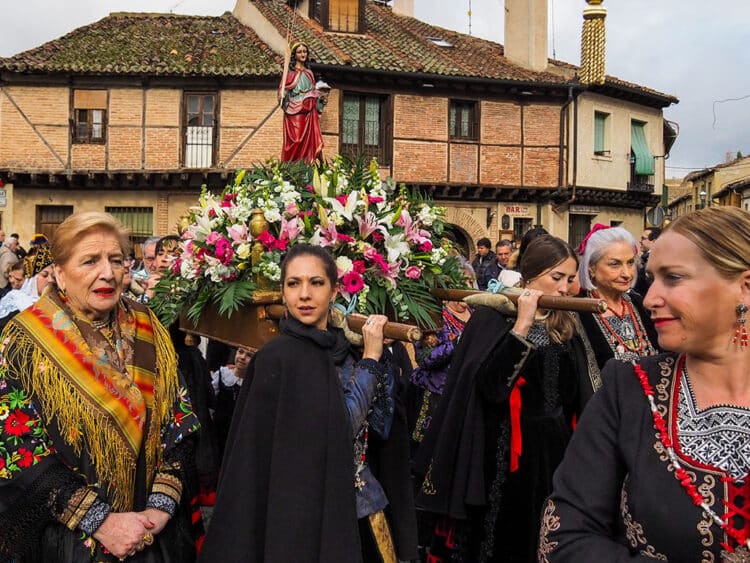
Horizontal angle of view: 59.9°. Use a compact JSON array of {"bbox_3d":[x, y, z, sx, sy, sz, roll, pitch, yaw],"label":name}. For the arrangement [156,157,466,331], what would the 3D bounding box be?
[{"bbox_3d":[-0.360,-0.185,3.020,1.000,0.760,1.100,0,1,-32],"label":"arrangement"}]

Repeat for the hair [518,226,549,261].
[{"bbox_3d":[0.800,-0.155,3.200,0.190,0.240,0.220,-1,2,-41],"label":"hair"}]

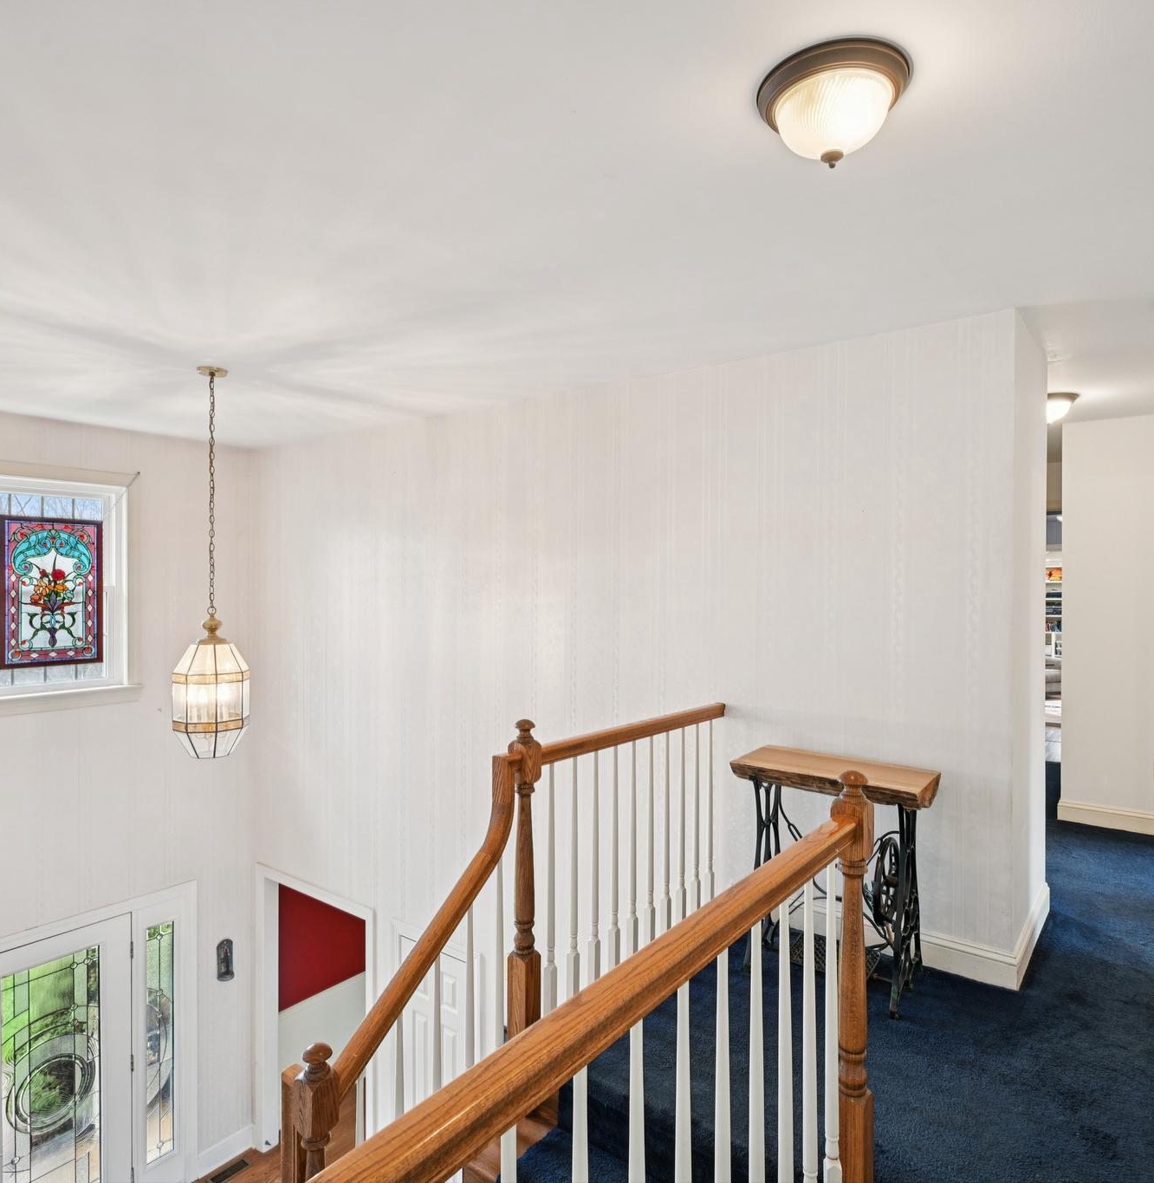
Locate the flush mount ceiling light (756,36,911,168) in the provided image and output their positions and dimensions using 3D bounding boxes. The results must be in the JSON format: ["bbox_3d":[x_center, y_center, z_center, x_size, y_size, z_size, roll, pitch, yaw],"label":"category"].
[{"bbox_3d":[0.500,-0.915,1.551,0.291,0.160,0.291,0,1,0],"label":"flush mount ceiling light"}]

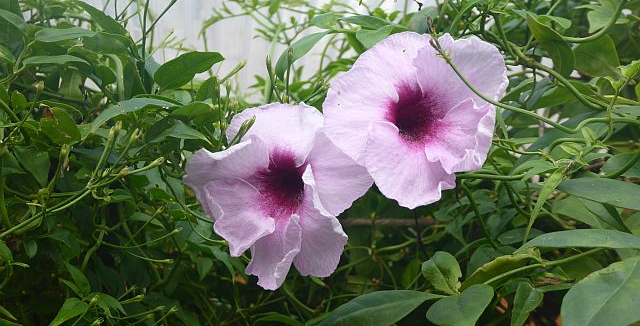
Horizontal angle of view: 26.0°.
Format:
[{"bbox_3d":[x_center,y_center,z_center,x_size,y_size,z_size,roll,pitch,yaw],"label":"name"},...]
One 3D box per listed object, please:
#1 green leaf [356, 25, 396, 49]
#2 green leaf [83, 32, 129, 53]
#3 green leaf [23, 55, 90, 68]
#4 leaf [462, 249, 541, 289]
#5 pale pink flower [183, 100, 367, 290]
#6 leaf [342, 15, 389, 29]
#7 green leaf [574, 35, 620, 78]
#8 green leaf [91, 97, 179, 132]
[{"bbox_3d":[0.024,-0.054,0.593,0.020,0.006,0.015,-33,47,-32],"label":"green leaf"},{"bbox_3d":[-0.095,-0.053,0.614,0.026,0.006,0.018,9,35,24],"label":"green leaf"},{"bbox_3d":[-0.117,-0.045,0.614,0.034,0.005,0.015,-1,16,19],"label":"green leaf"},{"bbox_3d":[0.070,0.041,0.538,0.034,0.007,0.017,-20,37,-9],"label":"leaf"},{"bbox_3d":[-0.016,0.013,0.550,0.070,0.070,0.050,2,5,10],"label":"pale pink flower"},{"bbox_3d":[0.020,-0.061,0.606,0.021,0.005,0.014,9,23,-15],"label":"leaf"},{"bbox_3d":[0.121,-0.047,0.606,0.025,0.019,0.005,37,-13,13],"label":"green leaf"},{"bbox_3d":[-0.075,-0.020,0.564,0.039,0.007,0.019,-16,23,-24],"label":"green leaf"}]

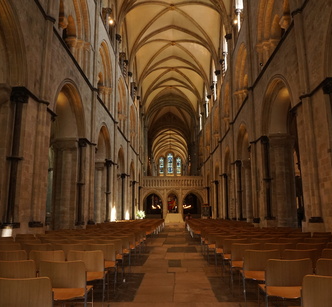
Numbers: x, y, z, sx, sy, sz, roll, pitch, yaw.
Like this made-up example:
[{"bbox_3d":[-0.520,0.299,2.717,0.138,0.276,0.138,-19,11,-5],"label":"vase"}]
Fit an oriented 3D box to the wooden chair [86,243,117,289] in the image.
[{"bbox_3d":[-1.052,1.952,5.212,0.500,0.810,0.530,-1,-12,2],"label":"wooden chair"}]

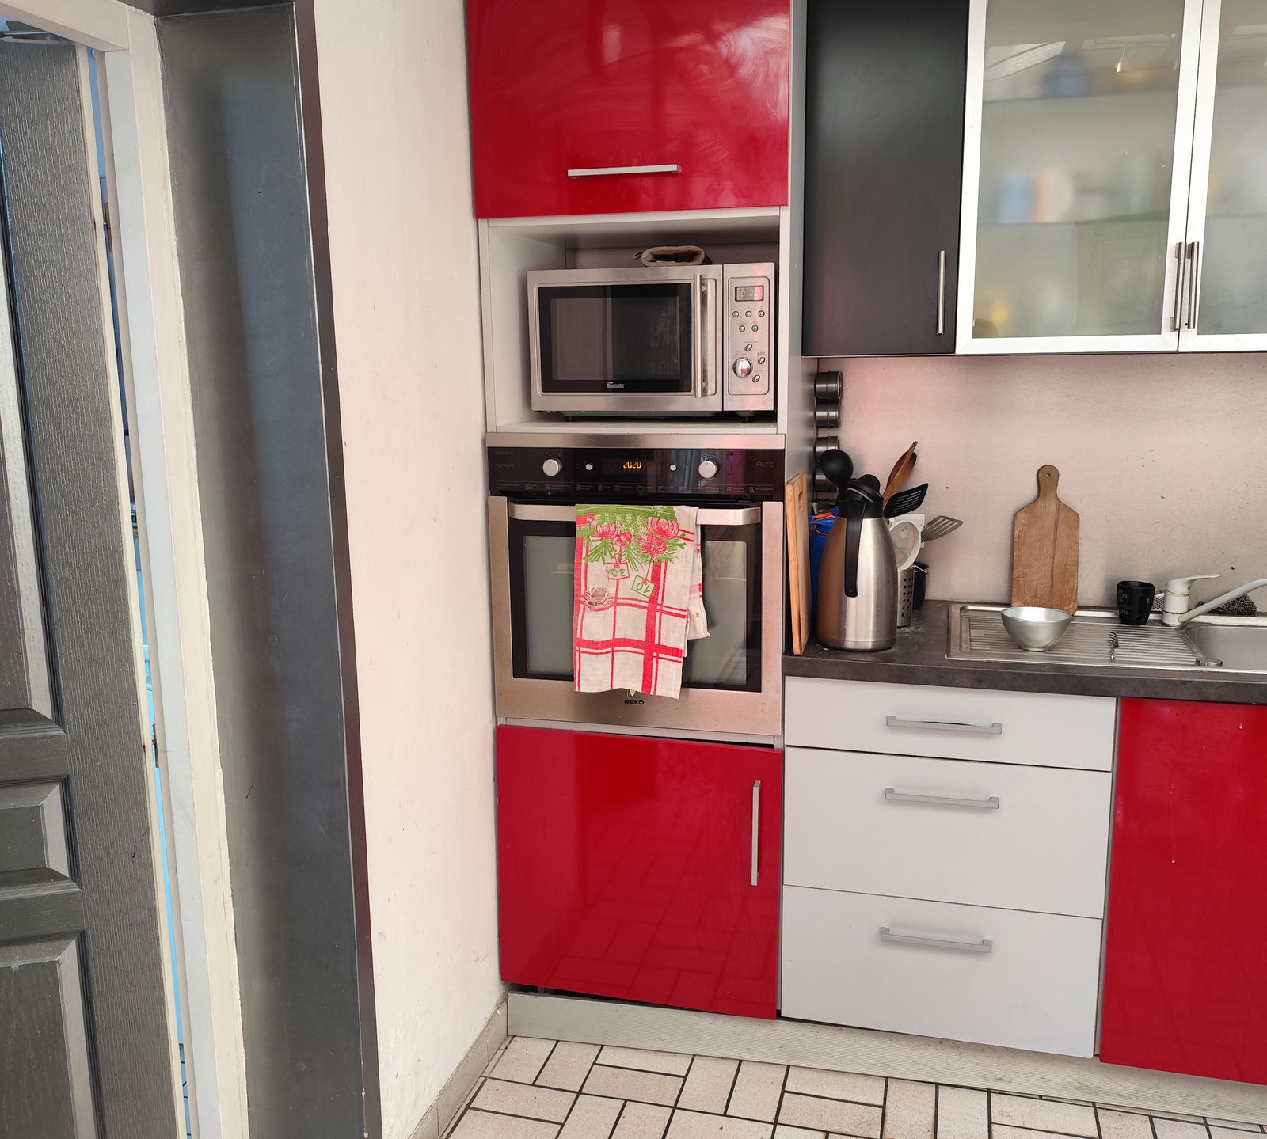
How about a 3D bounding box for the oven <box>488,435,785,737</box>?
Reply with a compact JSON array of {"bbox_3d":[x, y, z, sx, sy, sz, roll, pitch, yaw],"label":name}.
[{"bbox_3d":[0.061,-0.017,2.460,0.596,0.590,0.565,2,11,14],"label":"oven"}]

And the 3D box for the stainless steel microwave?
[{"bbox_3d":[0.076,-0.475,2.385,0.496,0.301,0.400,2,11,14],"label":"stainless steel microwave"}]

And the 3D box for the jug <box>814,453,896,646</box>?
[{"bbox_3d":[0.445,-0.011,2.219,0.158,0.326,0.178,4,12,24],"label":"jug"}]

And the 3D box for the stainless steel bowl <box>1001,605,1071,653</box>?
[{"bbox_3d":[0.784,0.121,2.188,0.130,0.069,0.130,2,11,14],"label":"stainless steel bowl"}]

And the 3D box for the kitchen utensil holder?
[{"bbox_3d":[0.538,0.049,2.408,0.120,0.135,0.120,2,11,14],"label":"kitchen utensil holder"}]

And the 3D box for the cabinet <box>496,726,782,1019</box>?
[{"bbox_3d":[0.075,0.577,2.599,0.598,0.584,0.565,2,11,14],"label":"cabinet"}]

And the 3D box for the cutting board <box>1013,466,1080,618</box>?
[{"bbox_3d":[0.915,-0.063,2.486,0.138,0.338,0.017,2,-6,14],"label":"cutting board"}]

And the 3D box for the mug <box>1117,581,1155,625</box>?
[{"bbox_3d":[1.067,0.075,2.373,0.075,0.082,0.100,-1,11,-3],"label":"mug"}]

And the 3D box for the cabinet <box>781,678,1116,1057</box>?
[{"bbox_3d":[0.660,0.523,2.436,0.600,0.724,0.565,2,11,14],"label":"cabinet"}]

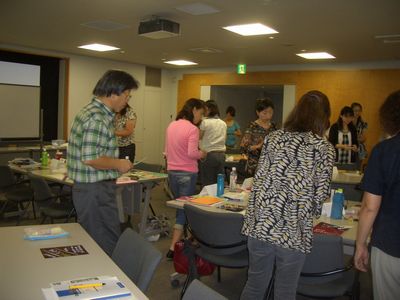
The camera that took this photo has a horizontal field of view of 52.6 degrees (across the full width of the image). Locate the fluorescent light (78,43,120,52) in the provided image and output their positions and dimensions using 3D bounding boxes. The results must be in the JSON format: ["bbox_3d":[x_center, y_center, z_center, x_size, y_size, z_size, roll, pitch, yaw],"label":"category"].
[{"bbox_3d":[-2.050,-2.101,8.249,0.600,0.060,0.600,6,5,39],"label":"fluorescent light"}]

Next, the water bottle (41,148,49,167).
[{"bbox_3d":[-1.849,0.089,4.823,0.067,0.208,0.067,6,5,39],"label":"water bottle"}]

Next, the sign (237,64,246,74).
[{"bbox_3d":[0.972,-1.876,9.400,0.215,0.215,0.050,7,6,38],"label":"sign"}]

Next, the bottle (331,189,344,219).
[{"bbox_3d":[0.969,0.377,2.837,0.080,0.198,0.080,6,5,39],"label":"bottle"}]

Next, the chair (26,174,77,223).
[{"bbox_3d":[-1.286,0.630,3.823,0.550,0.790,0.520,-2,7,-42],"label":"chair"}]

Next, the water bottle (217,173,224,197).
[{"bbox_3d":[0.185,0.315,3.590,0.068,0.205,0.068,3,5,0],"label":"water bottle"}]

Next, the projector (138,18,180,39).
[{"bbox_3d":[-0.538,-1.595,5.349,0.450,0.150,0.320,6,5,39],"label":"projector"}]

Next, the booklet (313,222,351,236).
[{"bbox_3d":[0.855,0.519,2.620,0.200,0.008,0.265,7,6,38],"label":"booklet"}]

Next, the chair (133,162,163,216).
[{"bbox_3d":[-0.795,0.568,4.819,0.520,0.790,0.550,7,6,38],"label":"chair"}]

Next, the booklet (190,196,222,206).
[{"bbox_3d":[0.053,0.402,3.170,0.190,0.012,0.245,5,5,29],"label":"booklet"}]

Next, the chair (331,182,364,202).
[{"bbox_3d":[1.317,0.724,3.788,0.500,0.800,0.540,6,5,39],"label":"chair"}]

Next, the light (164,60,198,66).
[{"bbox_3d":[-0.469,-2.186,10.150,0.600,0.050,0.600,7,6,38],"label":"light"}]

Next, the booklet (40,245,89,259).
[{"bbox_3d":[-0.668,0.501,1.992,0.207,0.006,0.147,0,5,-27],"label":"booklet"}]

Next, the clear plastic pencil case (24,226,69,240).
[{"bbox_3d":[-0.793,0.432,2.098,0.205,0.028,0.120,0,5,-31],"label":"clear plastic pencil case"}]

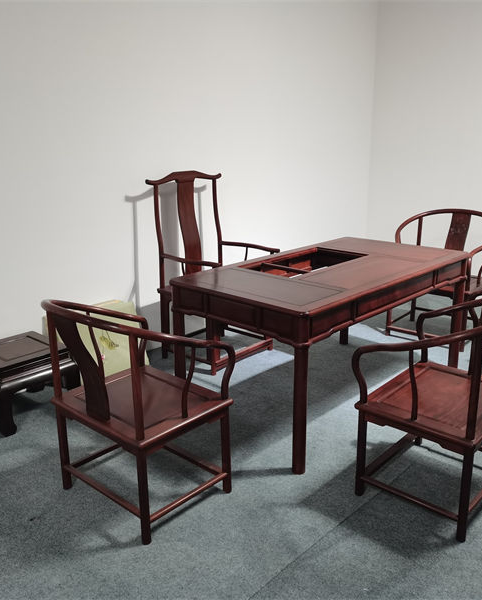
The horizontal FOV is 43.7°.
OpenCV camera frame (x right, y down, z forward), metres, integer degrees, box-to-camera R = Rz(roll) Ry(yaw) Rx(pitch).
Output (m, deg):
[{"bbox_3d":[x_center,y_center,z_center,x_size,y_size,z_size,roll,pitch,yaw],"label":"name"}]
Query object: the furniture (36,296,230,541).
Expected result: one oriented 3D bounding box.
[{"bbox_3d":[-0.452,0.418,2.558,0.747,0.911,0.638,14,22,41],"label":"furniture"}]

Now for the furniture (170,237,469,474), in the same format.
[{"bbox_3d":[0.518,0.183,3.534,0.906,0.788,1.653,14,22,42],"label":"furniture"}]

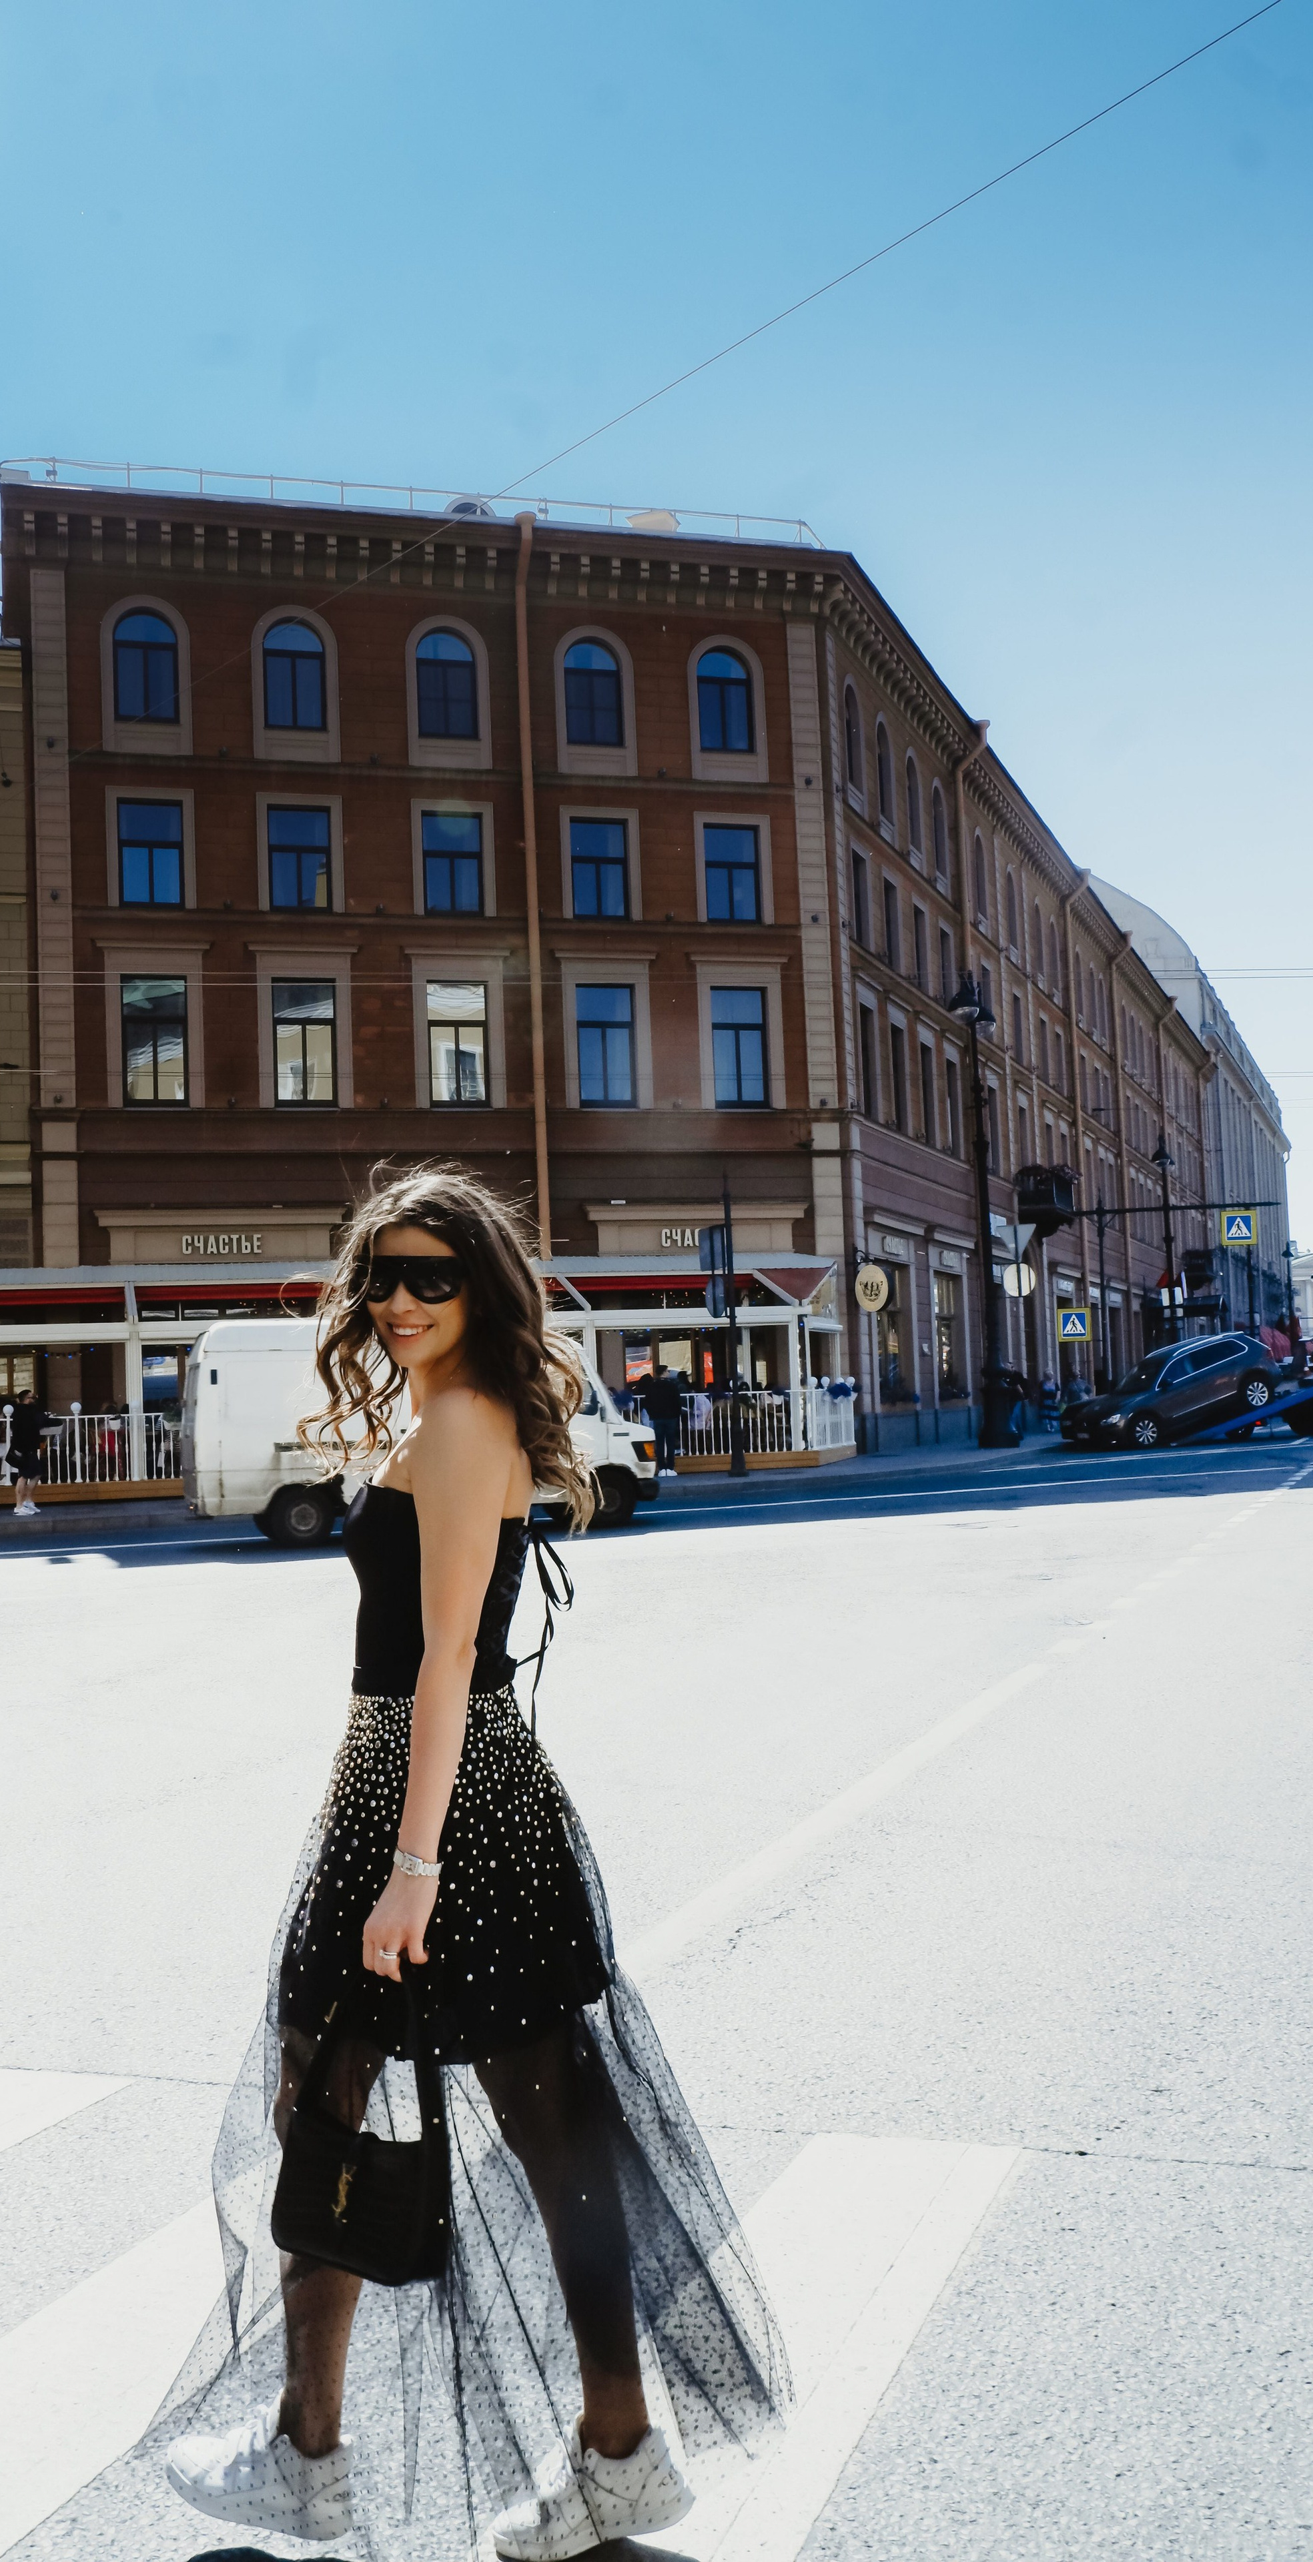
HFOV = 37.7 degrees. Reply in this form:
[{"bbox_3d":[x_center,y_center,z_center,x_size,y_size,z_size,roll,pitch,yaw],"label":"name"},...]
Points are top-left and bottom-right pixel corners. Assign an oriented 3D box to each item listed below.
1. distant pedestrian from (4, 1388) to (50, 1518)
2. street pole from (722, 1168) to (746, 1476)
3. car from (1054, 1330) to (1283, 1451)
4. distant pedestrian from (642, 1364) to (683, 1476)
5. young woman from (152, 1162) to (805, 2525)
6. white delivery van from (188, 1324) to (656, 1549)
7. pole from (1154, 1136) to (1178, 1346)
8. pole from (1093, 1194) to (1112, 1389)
[{"bbox_3d":[-8.549,2.316,26.000,0.420,1.720,0.460,-4,-4,25],"label":"distant pedestrian"},{"bbox_3d":[1.207,0.661,29.954,0.300,4.780,0.300,-1,-4,-15],"label":"street pole"},{"bbox_3d":[10.308,2.224,38.700,4.490,1.670,1.850,-15,2,-23],"label":"car"},{"bbox_3d":[0.095,2.210,30.300,0.550,1.760,0.380,-3,-4,5],"label":"distant pedestrian"},{"bbox_3d":[-0.240,0.748,2.494,0.760,1.700,0.520,-3,-4,10],"label":"young woman"},{"bbox_3d":[-2.673,1.682,21.840,5.200,2.360,1.970,-1,-4,-18],"label":"white delivery van"},{"bbox_3d":[17.602,-0.206,66.006,0.600,9.630,0.600,-1,-4,-15],"label":"pole"},{"bbox_3d":[11.964,0.822,51.111,0.280,6.200,0.280,-1,-4,-15],"label":"pole"}]

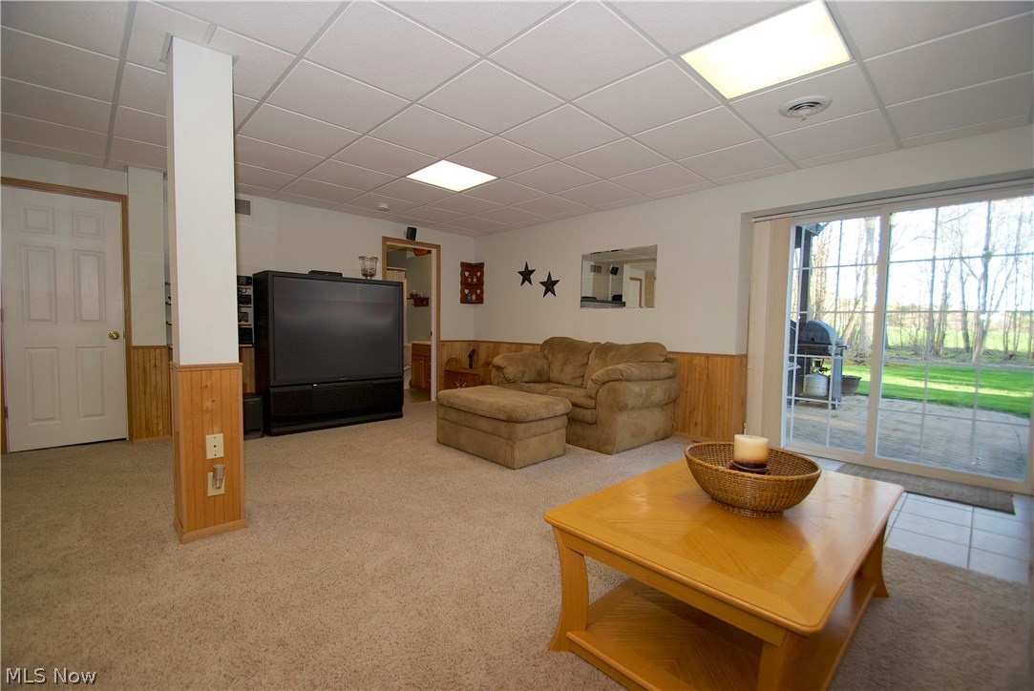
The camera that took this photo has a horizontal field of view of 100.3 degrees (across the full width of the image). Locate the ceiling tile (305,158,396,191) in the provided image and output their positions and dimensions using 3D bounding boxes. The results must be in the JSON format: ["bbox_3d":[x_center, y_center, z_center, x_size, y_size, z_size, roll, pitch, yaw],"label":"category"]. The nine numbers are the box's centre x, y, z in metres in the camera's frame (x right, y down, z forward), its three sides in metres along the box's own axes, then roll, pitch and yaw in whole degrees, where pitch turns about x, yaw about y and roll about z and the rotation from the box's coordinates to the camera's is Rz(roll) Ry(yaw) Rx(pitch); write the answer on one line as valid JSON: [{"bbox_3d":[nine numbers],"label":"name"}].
[{"bbox_3d":[-1.412,-1.454,3.729,0.605,0.025,0.605,-3,5,-44],"label":"ceiling tile"}]

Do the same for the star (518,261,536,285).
[{"bbox_3d":[0.112,-0.905,5.462,0.040,0.310,0.315,-2,4,-44],"label":"star"}]

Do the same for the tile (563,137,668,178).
[{"bbox_3d":[0.736,-1.396,3.256,0.600,0.025,0.600,-2,4,-44],"label":"tile"}]

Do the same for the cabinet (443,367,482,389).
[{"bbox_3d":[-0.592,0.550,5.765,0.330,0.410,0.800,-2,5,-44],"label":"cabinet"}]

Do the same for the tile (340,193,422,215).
[{"bbox_3d":[-1.397,-1.505,4.589,0.605,0.025,0.605,-3,5,-44],"label":"tile"}]

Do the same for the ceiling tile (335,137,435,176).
[{"bbox_3d":[-0.988,-1.425,3.282,0.600,0.025,0.600,-2,4,-44],"label":"ceiling tile"}]

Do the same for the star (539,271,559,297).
[{"bbox_3d":[0.386,-0.742,5.260,0.040,0.312,0.330,-2,5,-44],"label":"star"}]

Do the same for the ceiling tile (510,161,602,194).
[{"bbox_3d":[0.313,-1.426,3.688,0.602,0.020,0.602,-2,4,-44],"label":"ceiling tile"}]

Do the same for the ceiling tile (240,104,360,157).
[{"bbox_3d":[-1.426,-1.408,2.858,0.600,0.025,0.600,-2,4,-44],"label":"ceiling tile"}]

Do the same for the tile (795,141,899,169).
[{"bbox_3d":[2.304,-1.361,3.070,0.169,0.020,0.602,-2,4,-44],"label":"tile"}]

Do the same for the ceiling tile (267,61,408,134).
[{"bbox_3d":[-1.004,-1.376,2.420,0.602,0.020,0.602,-2,4,-44],"label":"ceiling tile"}]

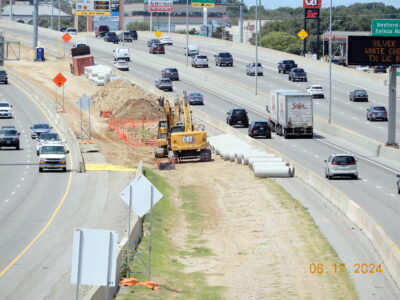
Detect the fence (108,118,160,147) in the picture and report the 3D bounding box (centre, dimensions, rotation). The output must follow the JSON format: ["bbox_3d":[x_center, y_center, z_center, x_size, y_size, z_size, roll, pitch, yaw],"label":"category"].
[{"bbox_3d":[-6.140,-1.666,330.000,4.600,1.150,28.000,0,2,-3],"label":"fence"}]

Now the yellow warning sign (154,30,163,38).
[{"bbox_3d":[-6.592,-18.589,556.000,1.330,1.330,0.050,0,2,-8],"label":"yellow warning sign"}]

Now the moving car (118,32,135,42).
[{"bbox_3d":[-14.112,-21.584,664.451,1.930,1.800,5.100,0,4,-10],"label":"moving car"}]

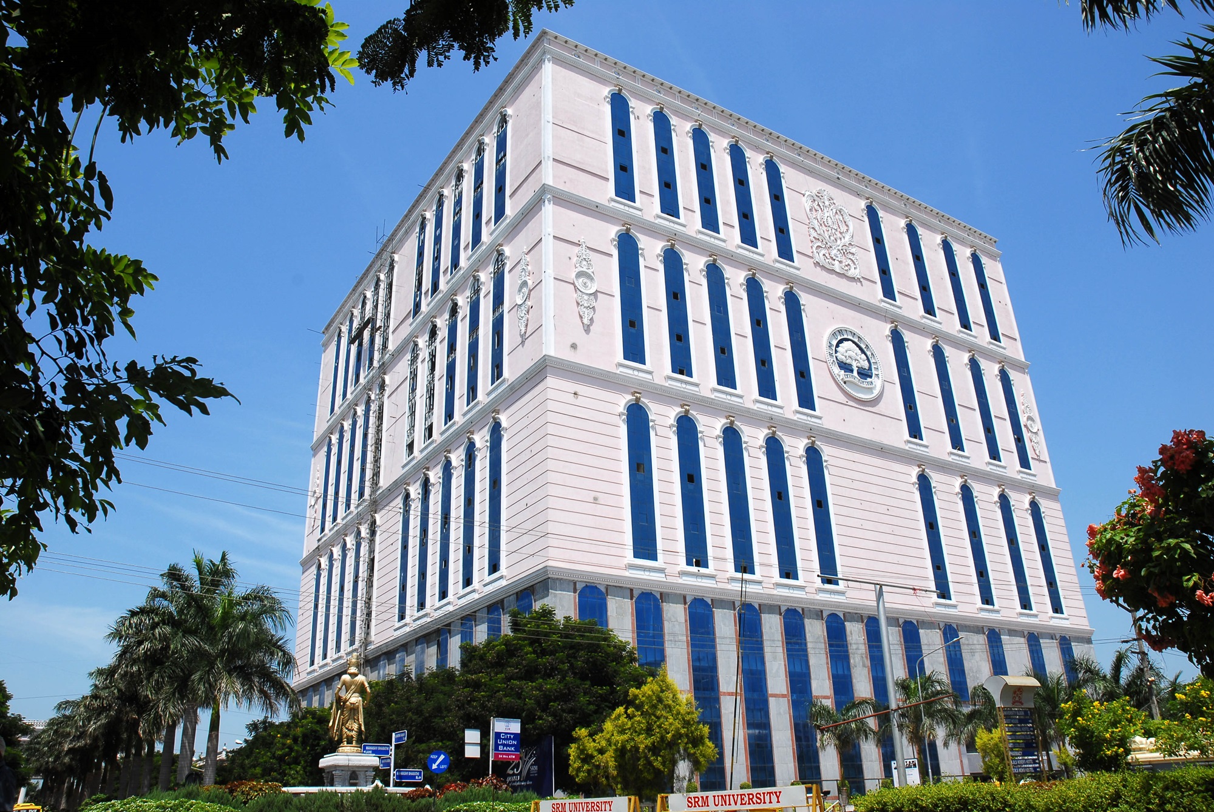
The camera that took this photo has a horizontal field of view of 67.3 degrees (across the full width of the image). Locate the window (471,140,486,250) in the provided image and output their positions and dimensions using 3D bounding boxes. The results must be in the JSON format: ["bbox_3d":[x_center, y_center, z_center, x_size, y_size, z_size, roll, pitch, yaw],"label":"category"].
[{"bbox_3d":[-11.152,-18.566,79.075,0.250,11.000,2.000,13,-29,-30],"label":"window"}]

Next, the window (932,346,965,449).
[{"bbox_3d":[32.134,-1.000,86.097,2.000,11.000,0.250,13,-29,-30],"label":"window"}]

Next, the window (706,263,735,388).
[{"bbox_3d":[8.756,-6.478,70.949,1.880,10.920,0.300,13,-29,-31],"label":"window"}]

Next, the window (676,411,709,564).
[{"bbox_3d":[5.592,5.493,60.714,1.840,10.600,0.300,13,-29,-30],"label":"window"}]

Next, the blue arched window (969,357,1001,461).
[{"bbox_3d":[34.770,0.175,84.167,1.840,10.450,0.300,13,-29,-30],"label":"blue arched window"}]

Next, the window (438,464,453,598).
[{"bbox_3d":[-11.680,8.911,66.700,0.300,10.560,1.840,13,-29,-30],"label":"window"}]

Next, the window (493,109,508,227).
[{"bbox_3d":[-8.717,-19.757,74.519,0.300,10.725,1.870,13,-28,-31],"label":"window"}]

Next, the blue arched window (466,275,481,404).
[{"bbox_3d":[-10.555,-5.363,72.958,0.300,11.188,1.796,13,-29,-30],"label":"blue arched window"}]

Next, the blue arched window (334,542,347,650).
[{"bbox_3d":[-26.079,18.575,89.509,0.250,11.000,2.000,13,-29,-30],"label":"blue arched window"}]

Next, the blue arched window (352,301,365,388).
[{"bbox_3d":[-27.589,-7.235,100.056,0.300,10.725,1.870,13,-28,-31],"label":"blue arched window"}]

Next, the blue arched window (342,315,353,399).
[{"bbox_3d":[-29.674,-5.805,104.400,0.300,10.390,1.880,13,-29,-31],"label":"blue arched window"}]

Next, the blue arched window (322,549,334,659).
[{"bbox_3d":[-26.717,19.086,87.761,0.300,10.510,1.840,13,-29,-30],"label":"blue arched window"}]

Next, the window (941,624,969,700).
[{"bbox_3d":[27.445,20.217,72.003,1.952,5.885,0.300,13,-28,-31],"label":"window"}]

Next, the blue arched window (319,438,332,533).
[{"bbox_3d":[-31.505,8.684,102.331,0.250,11.000,2.000,13,-29,-30],"label":"blue arched window"}]

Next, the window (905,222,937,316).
[{"bbox_3d":[31.207,-13.880,90.900,1.870,10.725,0.300,13,-28,-31],"label":"window"}]

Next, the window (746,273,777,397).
[{"bbox_3d":[12.500,-5.742,74.349,2.000,11.000,0.250,13,-29,-30],"label":"window"}]

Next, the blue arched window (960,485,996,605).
[{"bbox_3d":[30.623,11.444,75.711,1.840,10.380,0.300,13,-29,-30],"label":"blue arched window"}]

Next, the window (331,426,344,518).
[{"bbox_3d":[-29.118,7.244,99.183,0.300,11.188,1.796,13,-29,-30],"label":"window"}]

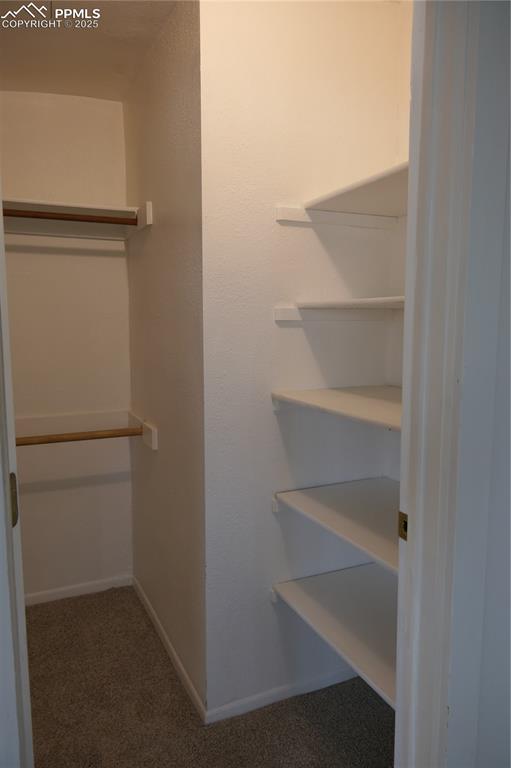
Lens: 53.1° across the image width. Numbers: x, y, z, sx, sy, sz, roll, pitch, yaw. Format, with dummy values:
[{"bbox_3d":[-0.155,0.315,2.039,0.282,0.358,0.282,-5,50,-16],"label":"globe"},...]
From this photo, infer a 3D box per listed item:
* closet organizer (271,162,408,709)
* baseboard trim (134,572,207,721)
[{"bbox_3d":[0.428,0.107,1.548,0.500,1.377,0.665,-3,7,-25],"label":"closet organizer"},{"bbox_3d":[-0.398,1.086,2.208,0.013,0.050,1.044,-3,7,-26],"label":"baseboard trim"}]

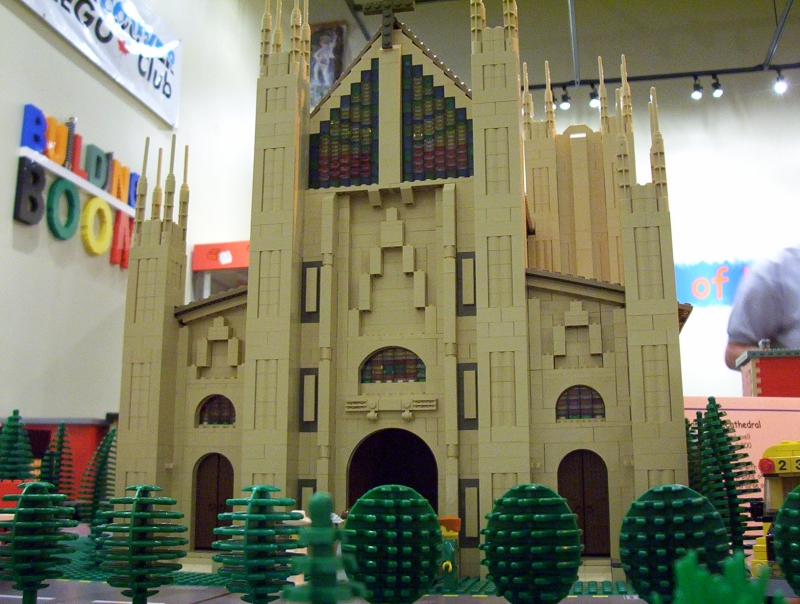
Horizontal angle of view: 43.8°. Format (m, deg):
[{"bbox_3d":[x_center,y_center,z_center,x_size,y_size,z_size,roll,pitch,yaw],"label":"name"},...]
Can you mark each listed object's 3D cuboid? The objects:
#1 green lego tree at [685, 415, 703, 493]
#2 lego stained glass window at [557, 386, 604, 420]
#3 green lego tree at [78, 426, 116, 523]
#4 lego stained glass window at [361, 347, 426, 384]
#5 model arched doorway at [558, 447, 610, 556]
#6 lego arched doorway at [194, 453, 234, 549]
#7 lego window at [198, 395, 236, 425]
[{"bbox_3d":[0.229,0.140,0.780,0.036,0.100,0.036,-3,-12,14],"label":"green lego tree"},{"bbox_3d":[0.120,0.067,0.662,0.032,0.021,0.010,-3,-12,14],"label":"lego stained glass window"},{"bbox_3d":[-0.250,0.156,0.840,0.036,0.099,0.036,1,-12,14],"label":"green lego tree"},{"bbox_3d":[-0.004,0.045,0.705,0.048,0.026,0.010,-3,-12,14],"label":"lego stained glass window"},{"bbox_3d":[0.120,0.131,0.649,0.032,0.068,0.012,-3,-12,14],"label":"model arched doorway"},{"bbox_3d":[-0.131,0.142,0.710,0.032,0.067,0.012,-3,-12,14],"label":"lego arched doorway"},{"bbox_3d":[-0.131,0.079,0.723,0.032,0.021,0.010,-3,-12,14],"label":"lego window"}]

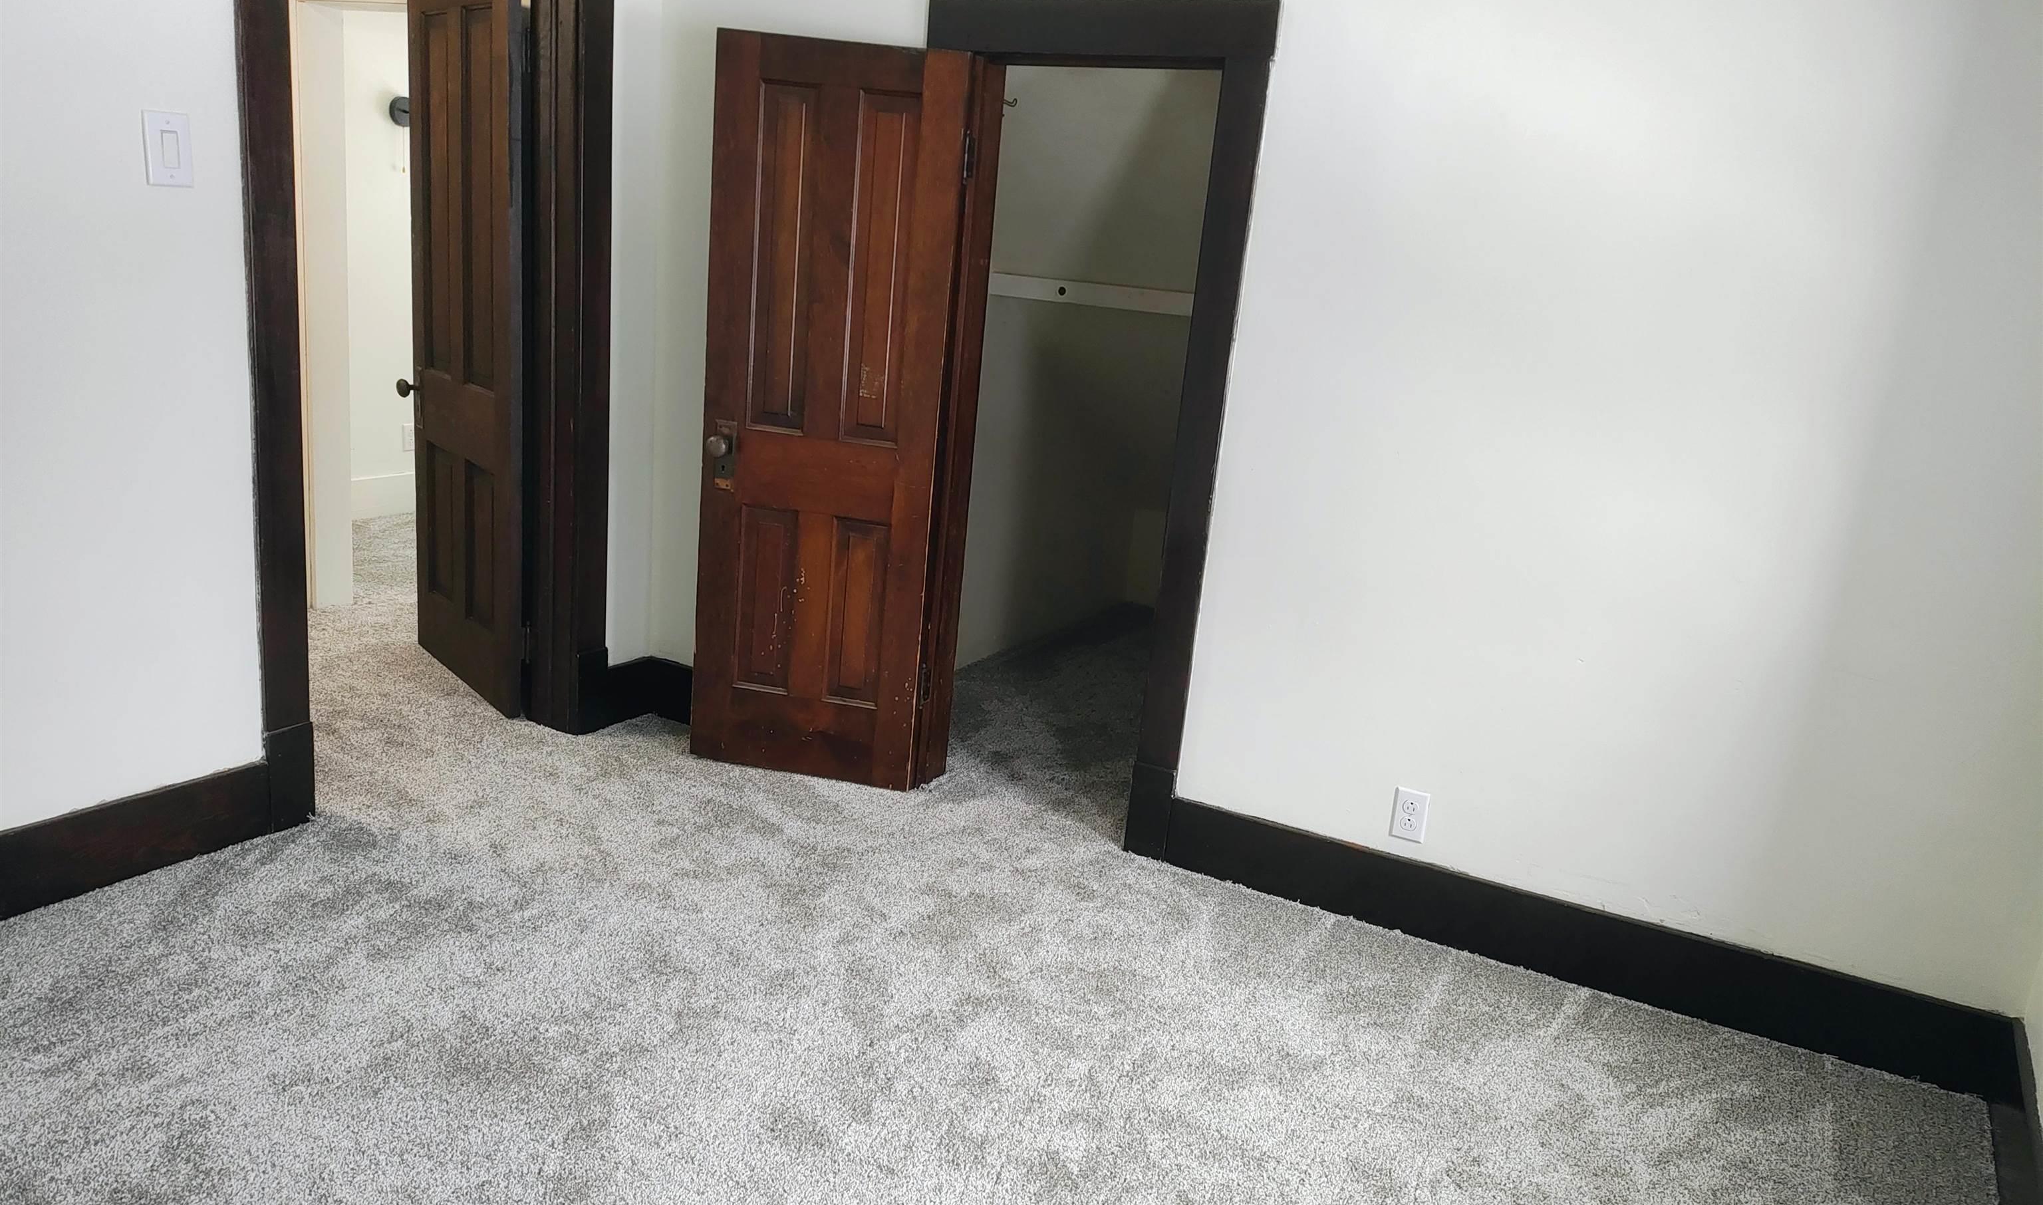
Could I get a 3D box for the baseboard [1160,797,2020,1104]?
[{"bbox_3d":[1.095,0.694,3.129,1.690,0.157,0.025,12,15,26],"label":"baseboard"}]

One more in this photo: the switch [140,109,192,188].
[{"bbox_3d":[-1.576,-0.836,2.728,0.008,0.132,0.089,12,15,26],"label":"switch"}]

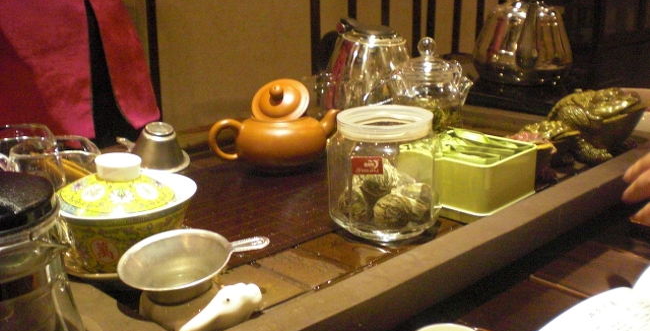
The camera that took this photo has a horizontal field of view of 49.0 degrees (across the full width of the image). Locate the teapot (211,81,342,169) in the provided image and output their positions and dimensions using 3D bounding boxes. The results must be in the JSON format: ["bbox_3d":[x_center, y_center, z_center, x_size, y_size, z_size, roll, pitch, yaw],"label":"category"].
[{"bbox_3d":[-0.057,-0.050,0.822,0.154,0.095,0.105,-4,19,-9],"label":"teapot"}]

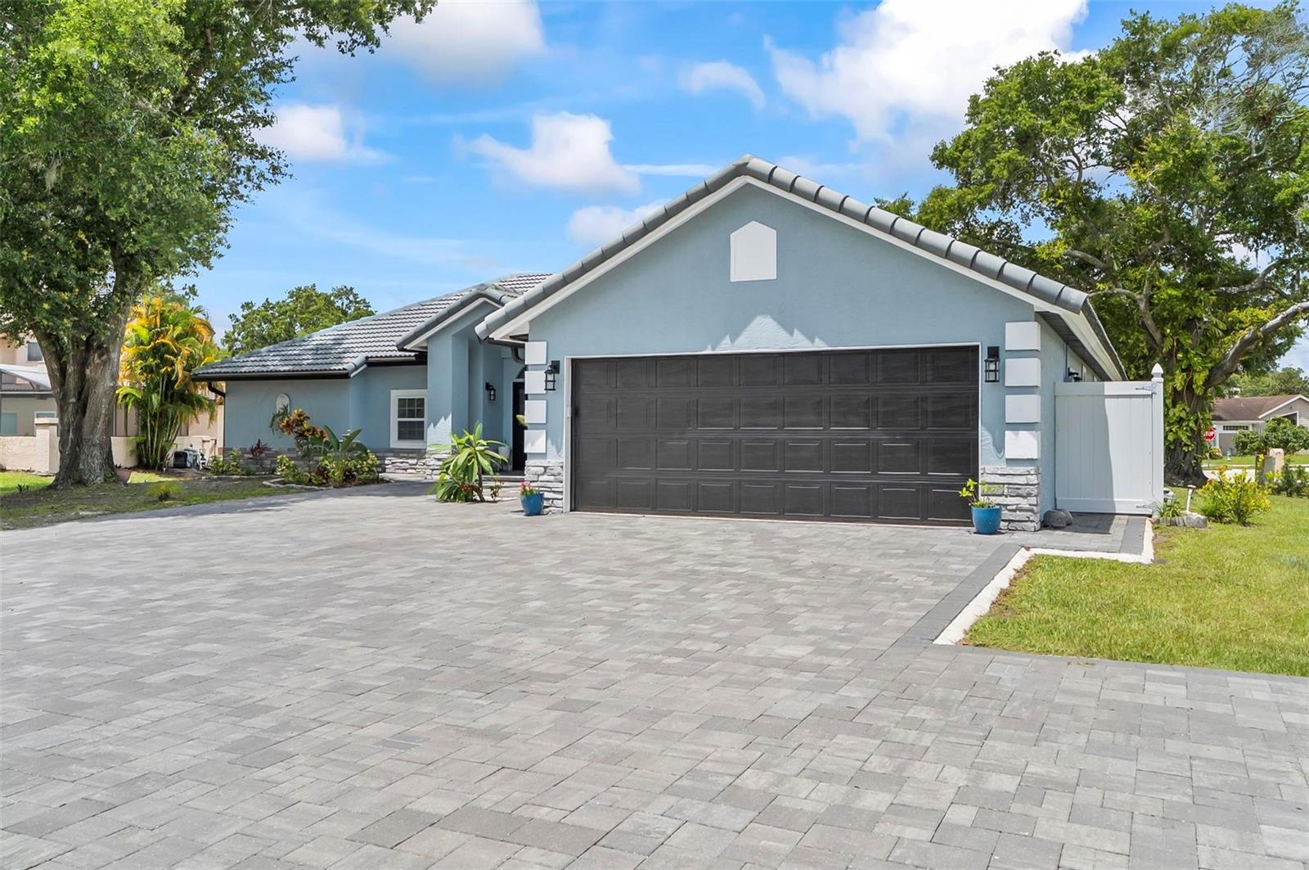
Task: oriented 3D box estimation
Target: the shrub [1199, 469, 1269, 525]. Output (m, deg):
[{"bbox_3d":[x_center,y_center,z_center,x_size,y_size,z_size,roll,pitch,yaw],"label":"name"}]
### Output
[{"bbox_3d":[7.180,0.765,12.600,0.840,0.700,0.780,0,0,29],"label":"shrub"}]

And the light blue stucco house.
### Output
[{"bbox_3d":[-0.150,-1.620,24.300,20.600,5.400,19.800,0,0,26],"label":"light blue stucco house"}]

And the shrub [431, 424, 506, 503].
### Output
[{"bbox_3d":[-3.020,0.455,16.400,1.200,1.250,1.150,0,0,0],"label":"shrub"}]

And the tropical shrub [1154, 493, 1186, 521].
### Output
[{"bbox_3d":[6.530,0.910,12.850,0.390,0.380,0.380,0,0,27],"label":"tropical shrub"}]

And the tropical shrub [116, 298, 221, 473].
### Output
[{"bbox_3d":[-13.800,-1.470,28.800,2.950,5.000,2.900,0,0,-26],"label":"tropical shrub"}]

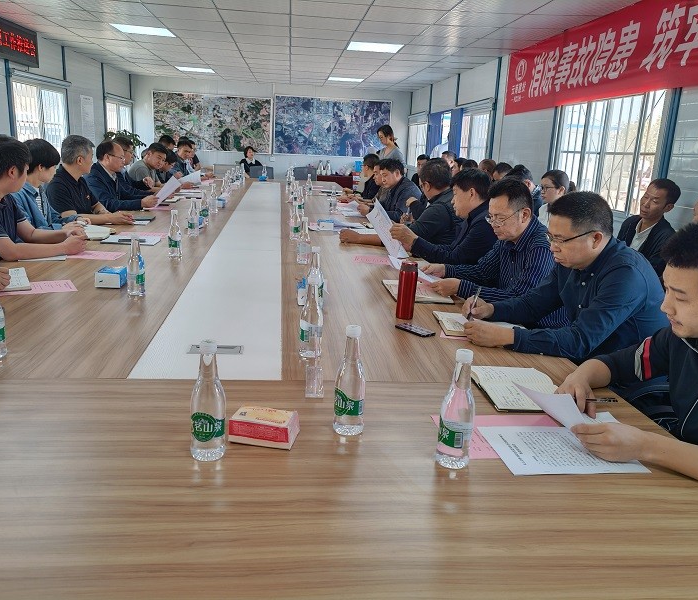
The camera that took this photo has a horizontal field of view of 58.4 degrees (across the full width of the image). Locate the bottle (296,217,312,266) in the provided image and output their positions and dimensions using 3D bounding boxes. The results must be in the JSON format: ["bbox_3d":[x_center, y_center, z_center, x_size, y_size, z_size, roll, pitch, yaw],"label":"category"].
[{"bbox_3d":[-0.224,-0.299,3.167,0.068,0.233,0.068,1,14,-6],"label":"bottle"}]

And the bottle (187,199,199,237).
[{"bbox_3d":[-0.971,-0.519,3.889,0.066,0.232,0.066,1,14,-7],"label":"bottle"}]

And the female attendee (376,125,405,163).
[{"bbox_3d":[0.448,-1.228,7.252,0.360,1.580,0.460,-10,19,-41],"label":"female attendee"}]

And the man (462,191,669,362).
[{"bbox_3d":[0.673,0.276,2.025,0.660,1.270,0.560,1,14,-7],"label":"man"}]

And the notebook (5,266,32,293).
[{"bbox_3d":[-1.416,-0.078,2.499,0.220,0.022,0.350,-5,16,-30],"label":"notebook"}]

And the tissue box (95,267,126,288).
[{"bbox_3d":[-0.965,-0.093,2.544,0.092,0.062,0.135,1,14,-7],"label":"tissue box"}]

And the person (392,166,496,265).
[{"bbox_3d":[0.566,-0.048,3.269,0.640,1.280,0.540,1,14,-7],"label":"person"}]

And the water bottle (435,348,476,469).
[{"bbox_3d":[0.220,0.215,1.246,0.068,0.233,0.068,1,14,-6],"label":"water bottle"}]

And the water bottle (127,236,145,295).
[{"bbox_3d":[-0.821,-0.133,2.395,0.068,0.233,0.068,1,14,-6],"label":"water bottle"}]

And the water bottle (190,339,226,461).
[{"bbox_3d":[-0.277,0.195,1.226,0.068,0.233,0.068,1,14,-6],"label":"water bottle"}]

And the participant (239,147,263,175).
[{"bbox_3d":[-1.540,-1.794,9.813,0.450,1.200,0.650,1,15,-9],"label":"participant"}]

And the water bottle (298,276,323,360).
[{"bbox_3d":[-0.110,0.049,1.803,0.066,0.236,0.066,1,14,-7],"label":"water bottle"}]

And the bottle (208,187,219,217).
[{"bbox_3d":[-1.091,-0.809,5.021,0.069,0.232,0.069,1,14,-7],"label":"bottle"}]

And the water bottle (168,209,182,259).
[{"bbox_3d":[-0.885,-0.336,3.175,0.068,0.233,0.068,1,14,-6],"label":"water bottle"}]

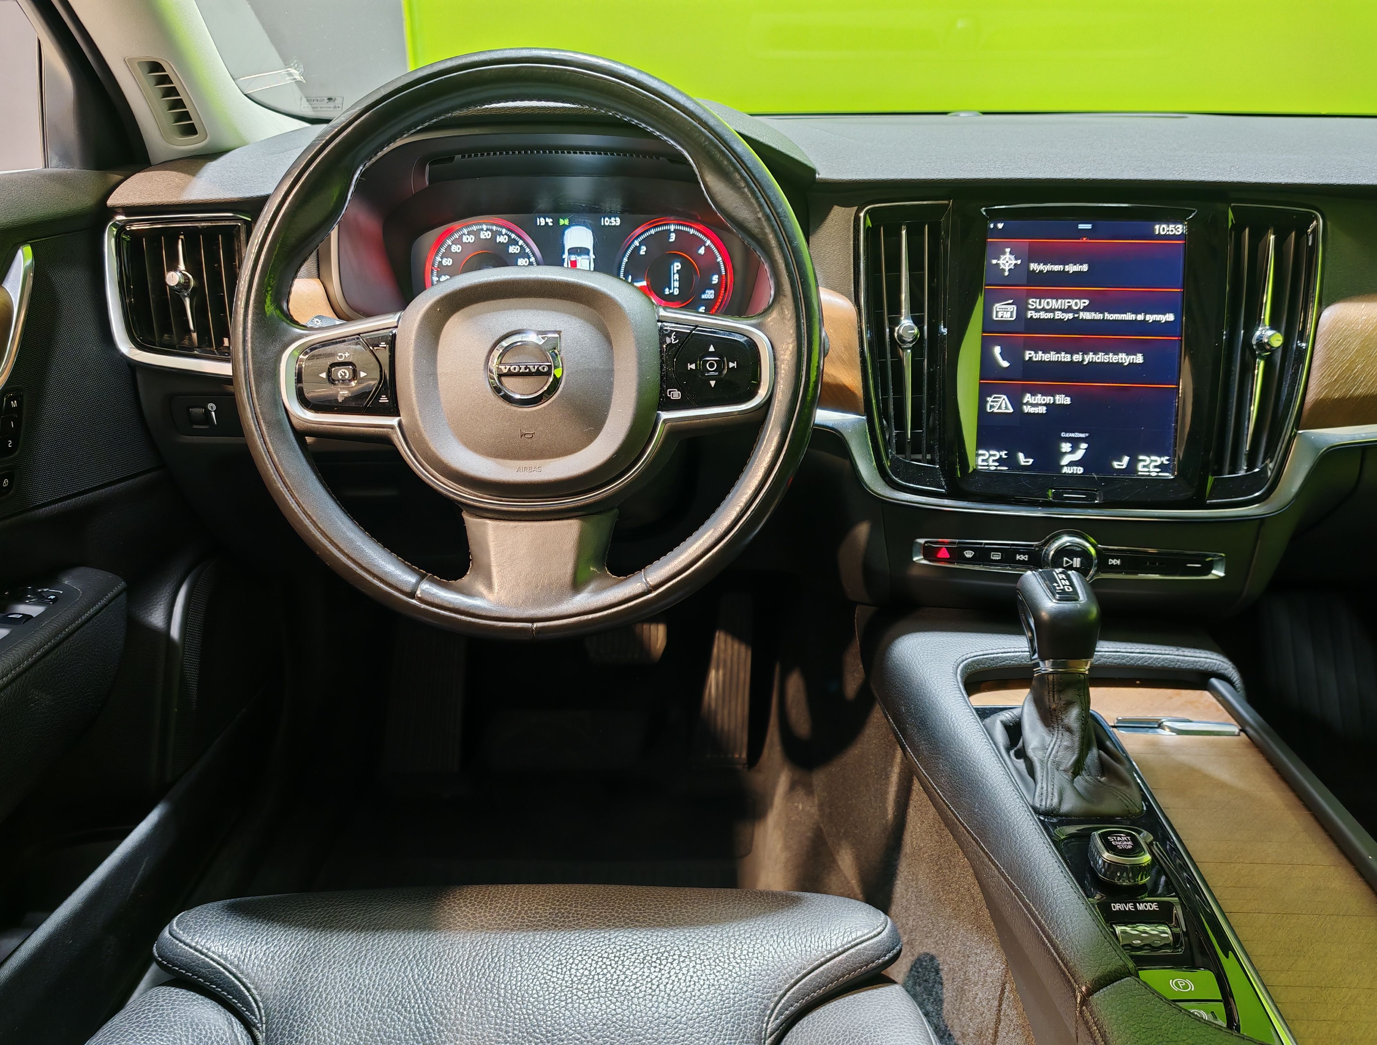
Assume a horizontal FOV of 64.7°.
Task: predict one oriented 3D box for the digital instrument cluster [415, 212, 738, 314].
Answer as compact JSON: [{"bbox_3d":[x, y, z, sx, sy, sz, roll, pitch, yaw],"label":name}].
[{"bbox_3d":[-0.094,-0.211,0.943,0.292,0.112,0.030,0,8,1],"label":"digital instrument cluster"}]

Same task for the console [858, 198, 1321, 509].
[{"bbox_3d":[0.279,-0.119,0.783,0.315,0.218,0.050,2,0,7],"label":"console"}]

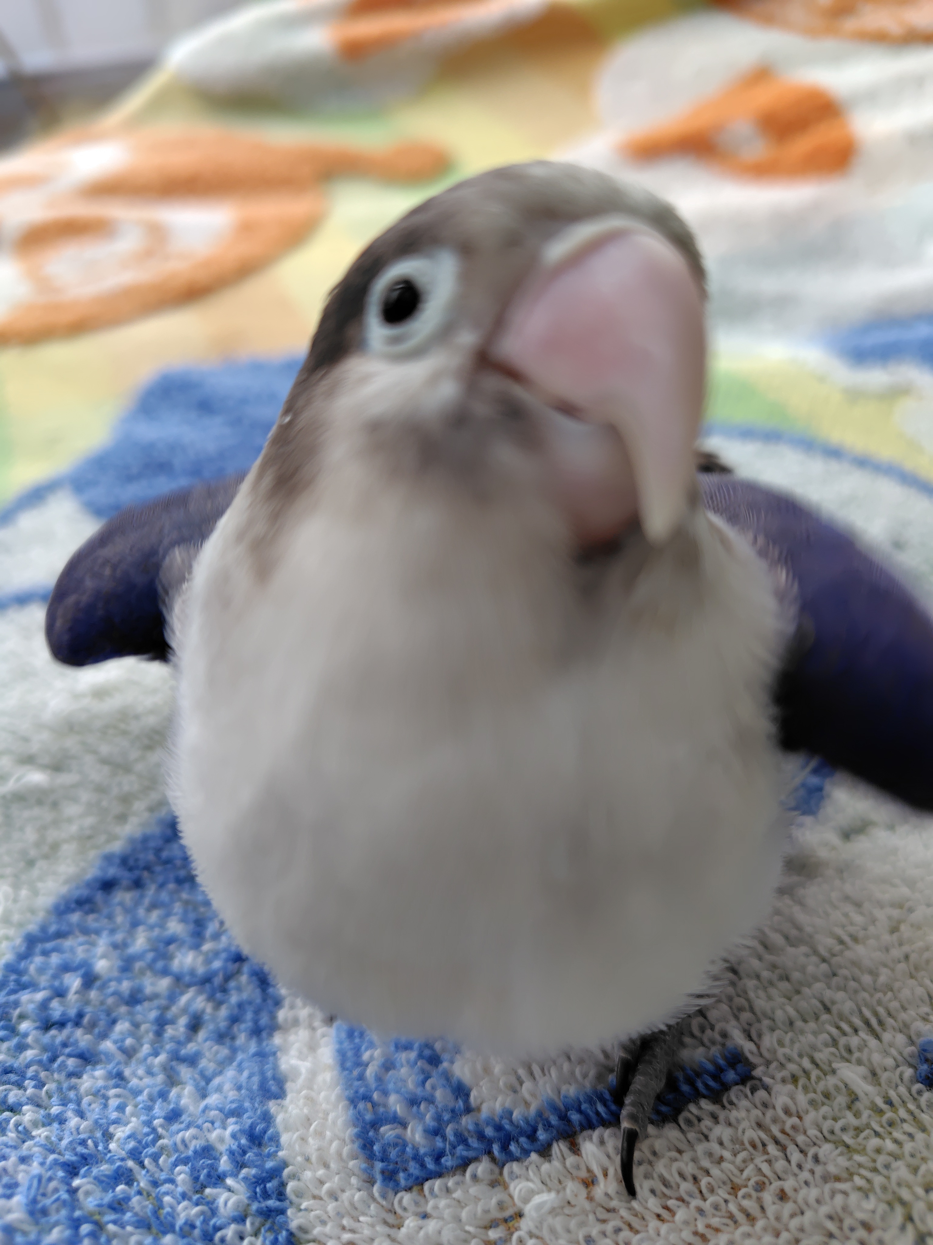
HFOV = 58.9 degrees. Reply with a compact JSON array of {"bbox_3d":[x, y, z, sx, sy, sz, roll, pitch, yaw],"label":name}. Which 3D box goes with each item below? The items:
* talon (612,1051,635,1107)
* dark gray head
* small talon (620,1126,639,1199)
[{"bbox_3d":[0.019,0.055,0.099,0.002,0.003,0.006,2,38,2],"label":"talon"},{"bbox_3d":[0.002,-0.024,0.079,0.031,0.035,0.041,-20,23,-32],"label":"dark gray head"},{"bbox_3d":[0.018,0.061,0.093,0.002,0.003,0.007,2,38,3],"label":"small talon"}]

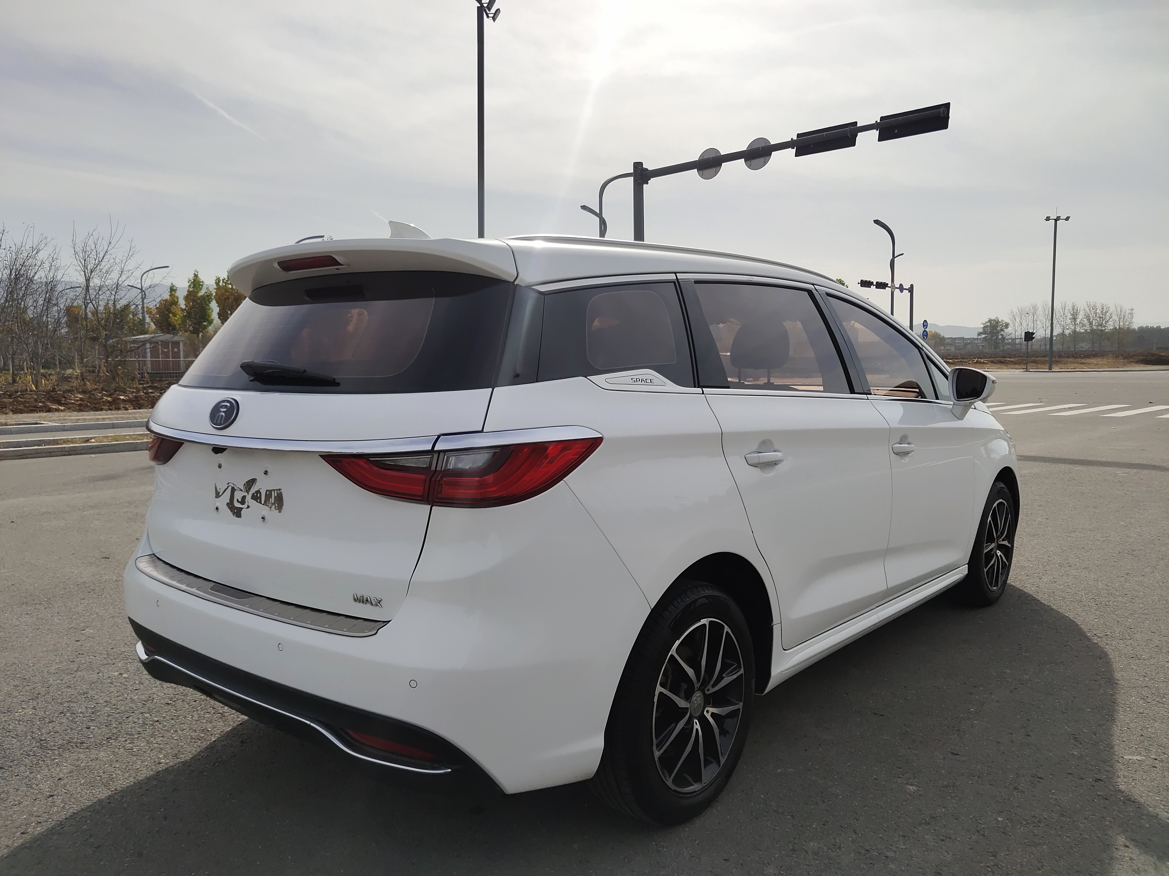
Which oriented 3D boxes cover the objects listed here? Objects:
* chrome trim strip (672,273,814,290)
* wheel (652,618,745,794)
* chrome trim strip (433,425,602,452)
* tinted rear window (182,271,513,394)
[{"bbox_3d":[0.564,-0.511,2.875,0.040,0.055,0.890,3,6,40],"label":"chrome trim strip"},{"bbox_3d":[0.266,0.732,2.461,0.180,0.470,0.470,2,5,40],"label":"wheel"},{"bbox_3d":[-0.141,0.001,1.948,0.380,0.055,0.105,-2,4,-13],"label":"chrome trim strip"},{"bbox_3d":[-0.758,-0.276,2.394,1.420,0.335,0.360,3,6,40],"label":"tinted rear window"}]

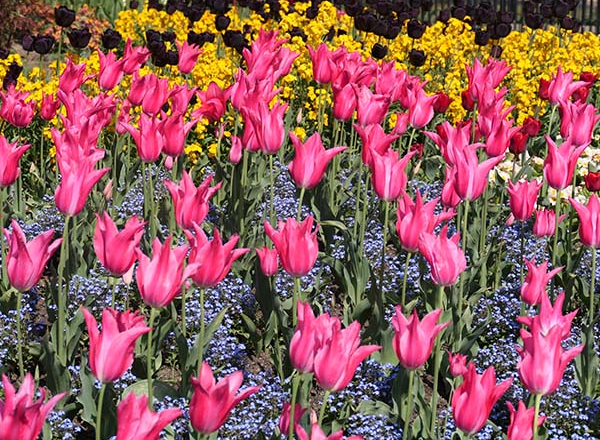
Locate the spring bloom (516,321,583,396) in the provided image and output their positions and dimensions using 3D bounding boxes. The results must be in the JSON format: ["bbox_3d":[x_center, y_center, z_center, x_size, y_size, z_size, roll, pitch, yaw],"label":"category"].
[{"bbox_3d":[0.314,0.175,2.250,0.083,0.089,0.071,0,16,0],"label":"spring bloom"}]

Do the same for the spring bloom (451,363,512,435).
[{"bbox_3d":[0.225,0.221,2.200,0.074,0.084,0.070,0,16,0],"label":"spring bloom"}]

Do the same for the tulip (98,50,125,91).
[{"bbox_3d":[-0.422,-0.336,3.980,0.060,0.086,0.057,7,13,0],"label":"tulip"}]

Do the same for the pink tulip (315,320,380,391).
[{"bbox_3d":[0.061,0.175,2.290,0.085,0.085,0.072,0,16,0],"label":"pink tulip"}]

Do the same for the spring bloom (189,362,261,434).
[{"bbox_3d":[-0.093,0.219,2.200,0.089,0.084,0.071,0,16,0],"label":"spring bloom"}]

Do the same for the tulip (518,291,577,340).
[{"bbox_3d":[0.336,0.140,2.420,0.081,0.082,0.073,0,16,0],"label":"tulip"}]

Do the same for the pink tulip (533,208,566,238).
[{"bbox_3d":[0.433,0.004,3.100,0.057,0.048,0.054,0,14,0],"label":"pink tulip"}]

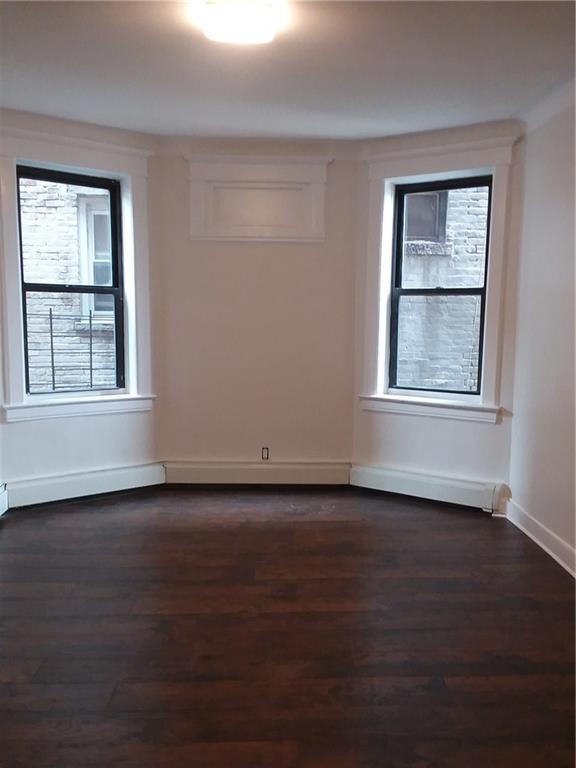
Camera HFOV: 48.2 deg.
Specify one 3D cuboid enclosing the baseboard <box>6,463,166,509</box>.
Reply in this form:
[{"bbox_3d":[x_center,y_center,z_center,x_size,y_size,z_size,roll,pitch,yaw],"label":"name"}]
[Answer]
[{"bbox_3d":[-1.514,0.761,4.951,1.222,0.193,0.069,-4,8,-36],"label":"baseboard"}]

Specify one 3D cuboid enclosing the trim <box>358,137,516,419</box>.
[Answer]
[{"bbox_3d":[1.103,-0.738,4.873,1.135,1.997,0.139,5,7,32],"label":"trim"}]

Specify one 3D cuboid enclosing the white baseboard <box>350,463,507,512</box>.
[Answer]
[{"bbox_3d":[1.048,0.791,5.014,1.212,0.196,0.069,5,7,32],"label":"white baseboard"}]

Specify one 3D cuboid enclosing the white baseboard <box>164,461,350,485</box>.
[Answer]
[{"bbox_3d":[-0.246,0.737,5.332,1.519,0.188,0.069,1,6,0],"label":"white baseboard"}]

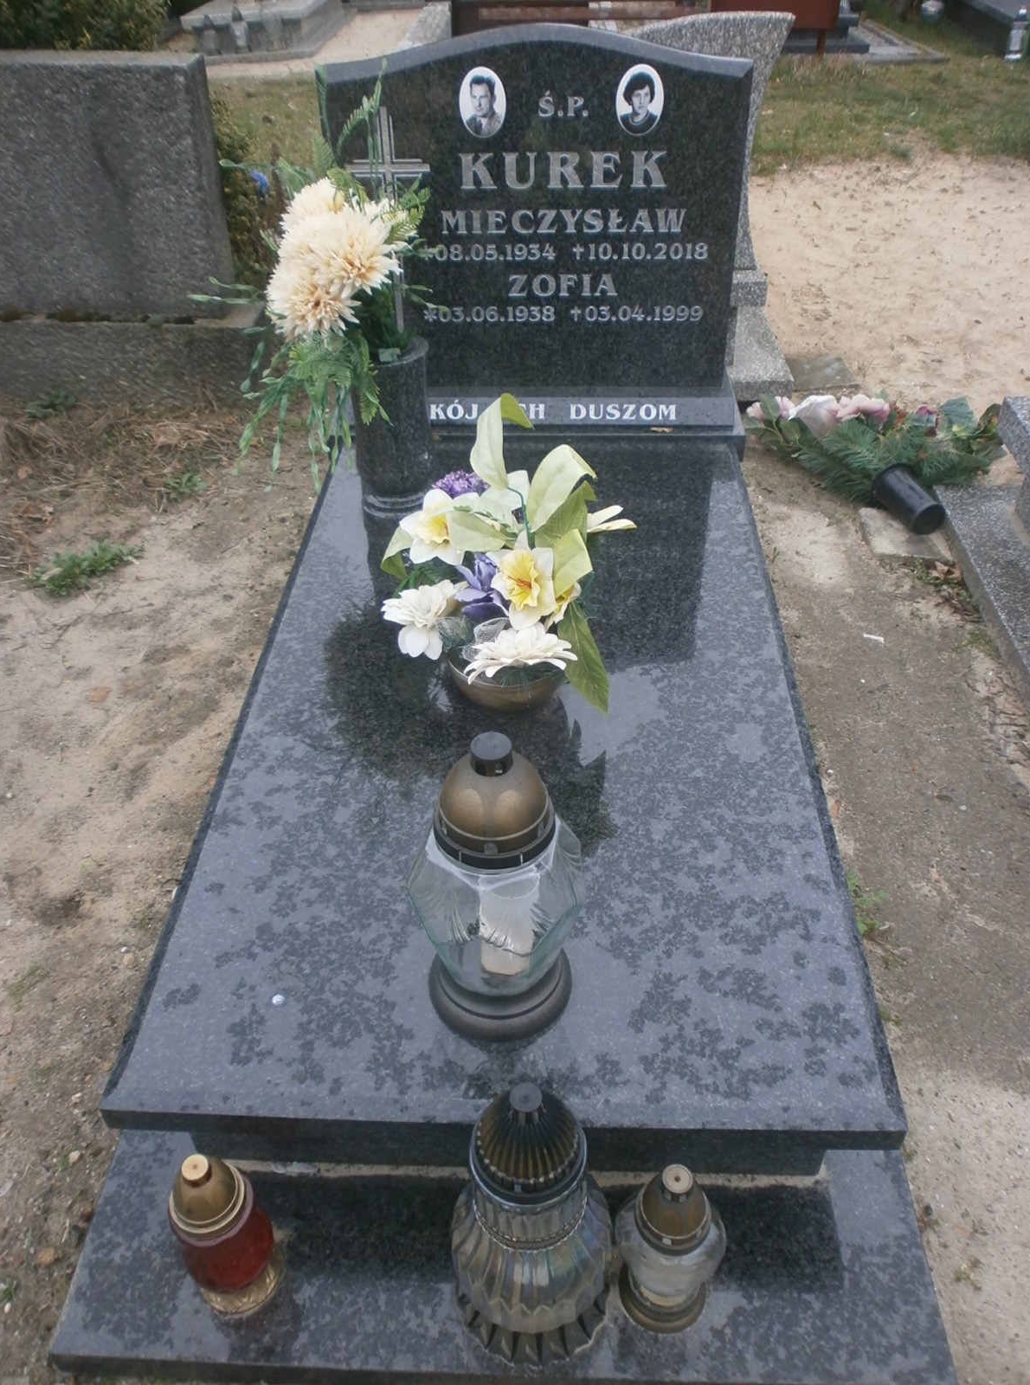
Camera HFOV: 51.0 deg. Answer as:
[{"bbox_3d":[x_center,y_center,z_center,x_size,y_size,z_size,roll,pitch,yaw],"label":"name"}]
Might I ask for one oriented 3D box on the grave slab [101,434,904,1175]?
[{"bbox_3d":[0.013,0.030,1.723,0.830,0.189,1.470,1,40,2],"label":"grave slab"}]

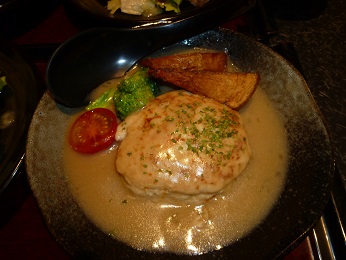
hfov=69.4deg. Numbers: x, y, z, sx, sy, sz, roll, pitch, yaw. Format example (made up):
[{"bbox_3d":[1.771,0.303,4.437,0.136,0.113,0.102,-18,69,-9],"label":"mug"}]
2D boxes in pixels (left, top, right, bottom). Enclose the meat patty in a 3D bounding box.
[{"bbox_3d":[0.007,0.009,0.197,0.105,0.033,0.094,0,60,1],"label":"meat patty"}]

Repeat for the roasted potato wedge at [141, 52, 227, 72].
[{"bbox_3d":[0.009,-0.058,0.236,0.083,0.026,0.027,2,60,2],"label":"roasted potato wedge"}]

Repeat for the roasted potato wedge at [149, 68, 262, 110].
[{"bbox_3d":[0.026,-0.039,0.223,0.094,0.028,0.030,10,61,7],"label":"roasted potato wedge"}]

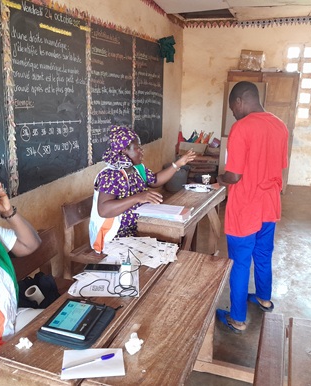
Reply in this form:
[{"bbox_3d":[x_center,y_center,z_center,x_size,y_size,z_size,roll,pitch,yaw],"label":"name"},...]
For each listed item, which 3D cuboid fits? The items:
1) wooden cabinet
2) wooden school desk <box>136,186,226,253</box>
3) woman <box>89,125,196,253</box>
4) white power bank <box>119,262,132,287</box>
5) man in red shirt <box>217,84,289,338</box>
[{"bbox_3d":[1.653,-0.962,6.406,1.030,1.804,0.500,7,16,21],"label":"wooden cabinet"},{"bbox_3d":[0.235,0.393,3.441,0.420,0.703,1.200,7,16,21],"label":"wooden school desk"},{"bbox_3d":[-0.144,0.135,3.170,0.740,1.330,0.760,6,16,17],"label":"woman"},{"bbox_3d":[-0.132,0.367,1.799,0.045,0.104,0.024,2,15,3],"label":"white power bank"},{"bbox_3d":[0.646,0.077,2.812,0.480,1.654,0.370,-7,17,-28],"label":"man in red shirt"}]

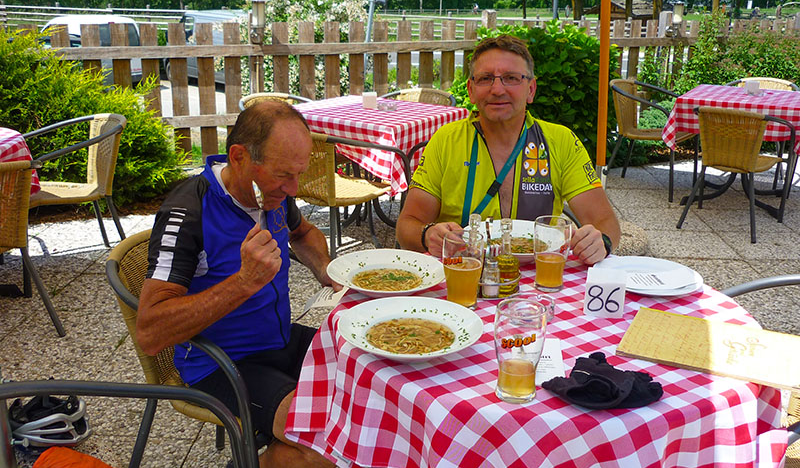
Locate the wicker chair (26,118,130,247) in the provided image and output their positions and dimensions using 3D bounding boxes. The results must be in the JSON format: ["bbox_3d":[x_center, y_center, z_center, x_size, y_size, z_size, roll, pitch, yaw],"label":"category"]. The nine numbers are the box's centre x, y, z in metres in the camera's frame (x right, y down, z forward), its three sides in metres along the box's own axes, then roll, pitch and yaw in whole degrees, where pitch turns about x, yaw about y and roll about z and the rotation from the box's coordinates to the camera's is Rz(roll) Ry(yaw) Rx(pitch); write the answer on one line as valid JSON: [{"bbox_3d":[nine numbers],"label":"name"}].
[{"bbox_3d":[-1.698,-0.185,3.850,0.570,0.750,0.550,-15,23,-38],"label":"wicker chair"}]

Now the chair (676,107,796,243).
[{"bbox_3d":[2.036,-0.417,4.618,0.550,0.750,0.570,14,22,35],"label":"chair"}]

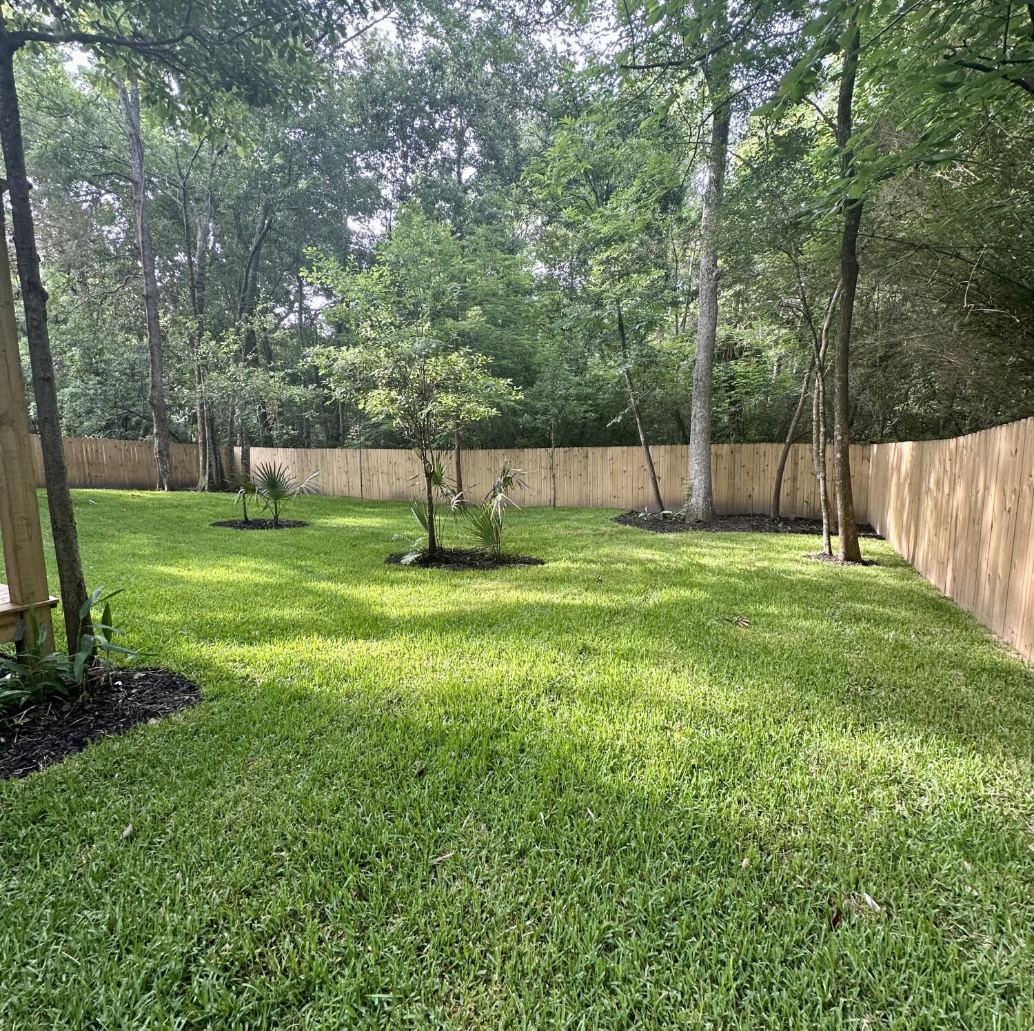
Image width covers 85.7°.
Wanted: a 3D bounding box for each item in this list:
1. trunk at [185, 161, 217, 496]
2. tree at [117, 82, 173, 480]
[{"bbox_3d":[-11.392,-6.769,20.434,1.300,11.690,0.900,-5,8,-29],"label":"trunk"},{"bbox_3d":[-13.106,-7.823,19.779,0.750,13.900,0.700,-5,8,-32],"label":"tree"}]

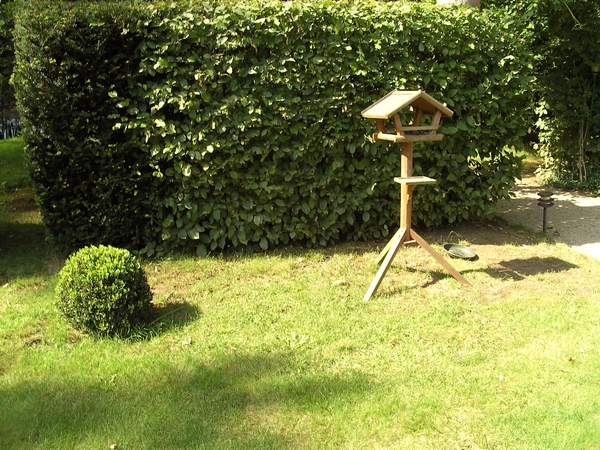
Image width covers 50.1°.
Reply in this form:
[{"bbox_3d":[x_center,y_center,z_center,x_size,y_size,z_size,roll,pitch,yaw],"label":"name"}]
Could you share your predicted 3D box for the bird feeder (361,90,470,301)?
[{"bbox_3d":[0.662,-0.264,4.420,0.806,1.316,0.704,-7,15,-21],"label":"bird feeder"}]

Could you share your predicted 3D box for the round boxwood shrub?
[{"bbox_3d":[-1.145,0.363,3.780,0.545,0.485,0.545,-1,14,0],"label":"round boxwood shrub"}]

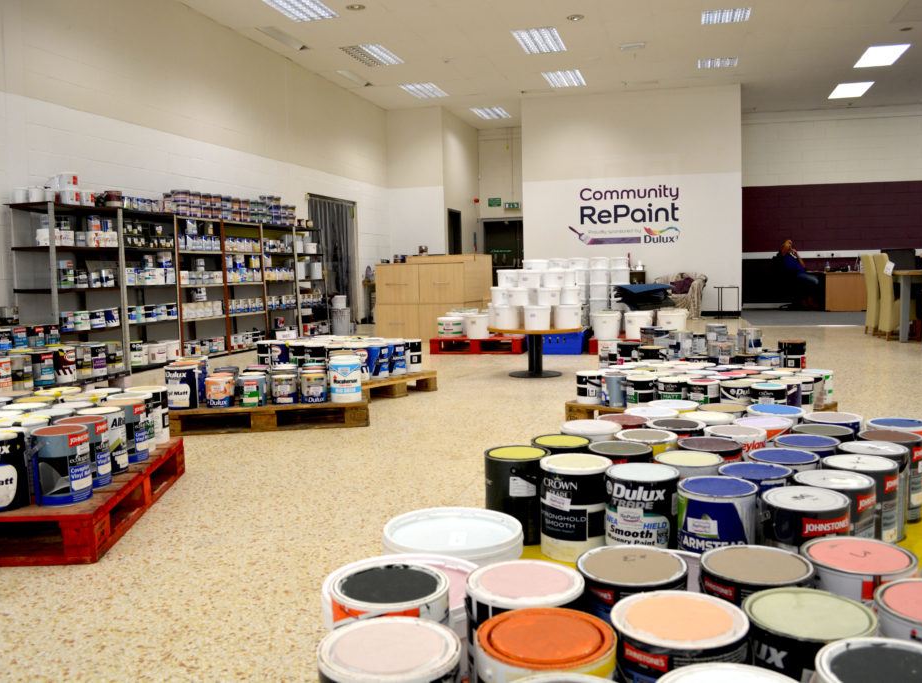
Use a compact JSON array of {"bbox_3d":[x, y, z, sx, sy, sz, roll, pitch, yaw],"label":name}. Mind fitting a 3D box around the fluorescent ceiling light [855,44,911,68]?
[{"bbox_3d":[6.547,-4.465,11.968,0.600,0.070,1.200,1,6,16],"label":"fluorescent ceiling light"}]

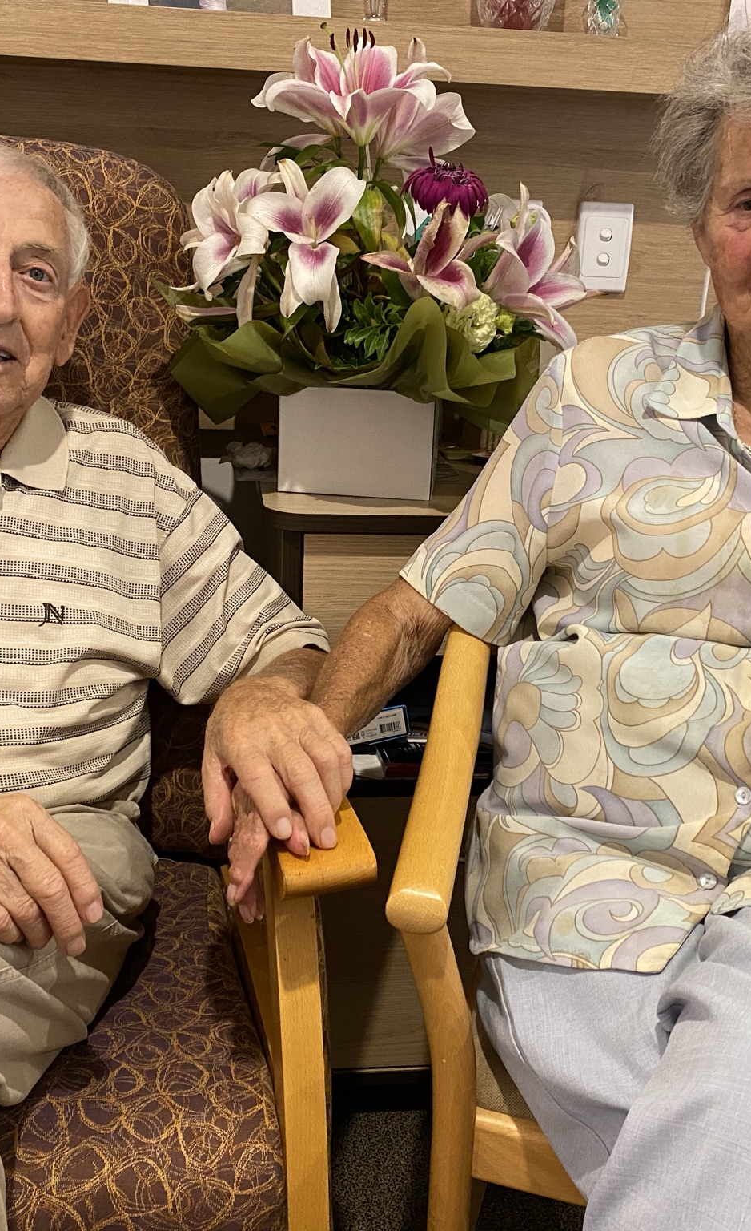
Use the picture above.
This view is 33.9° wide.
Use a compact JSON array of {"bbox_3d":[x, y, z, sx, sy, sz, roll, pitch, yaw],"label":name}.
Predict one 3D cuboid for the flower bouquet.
[{"bbox_3d":[0.008,-0.416,1.368,0.460,0.430,0.370,3,17,3],"label":"flower bouquet"}]

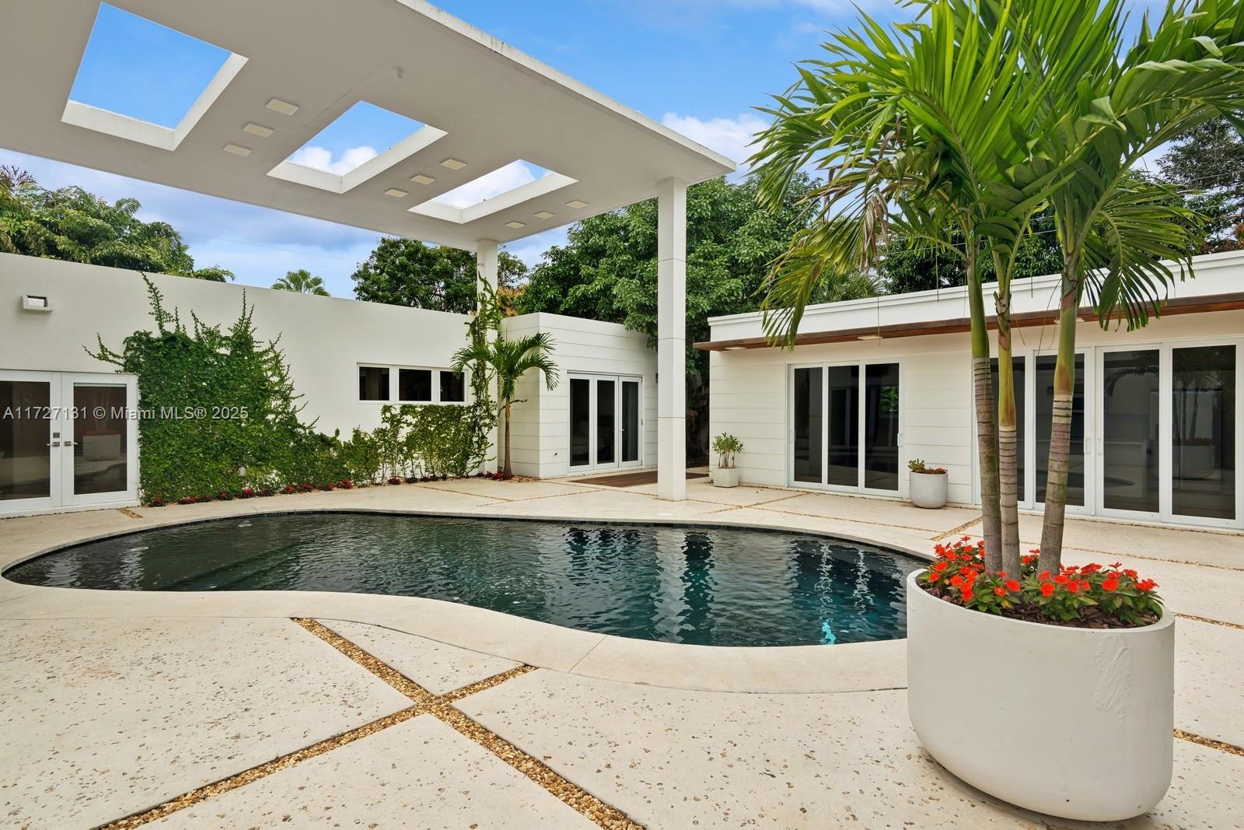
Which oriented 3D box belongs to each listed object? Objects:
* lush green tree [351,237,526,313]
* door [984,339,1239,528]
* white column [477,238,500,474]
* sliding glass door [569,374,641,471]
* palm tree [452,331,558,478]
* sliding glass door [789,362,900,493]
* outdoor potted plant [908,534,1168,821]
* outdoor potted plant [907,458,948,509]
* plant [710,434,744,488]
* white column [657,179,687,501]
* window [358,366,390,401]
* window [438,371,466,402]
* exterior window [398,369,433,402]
[{"bbox_3d":[-6.537,-2.534,20.971,6.200,7.600,6.000,0,1,0],"label":"lush green tree"},{"bbox_3d":[6.669,0.222,8.283,2.954,2.392,0.120,1,1,44],"label":"door"},{"bbox_3d":[-3.145,-1.320,13.680,0.340,5.430,0.340,1,1,41],"label":"white column"},{"bbox_3d":[-0.376,0.185,14.591,0.120,2.330,2.710,1,1,41],"label":"sliding glass door"},{"bbox_3d":[-2.670,-0.234,13.444,2.458,3.382,2.062,0,1,0],"label":"palm tree"},{"bbox_3d":[4.049,0.232,10.832,2.120,2.392,0.120,1,1,44],"label":"sliding glass door"},{"bbox_3d":[1.879,1.110,2.724,0.995,0.995,0.995,0,1,0],"label":"outdoor potted plant"},{"bbox_3d":[4.944,1.087,9.433,0.640,0.760,0.620,1,1,41],"label":"outdoor potted plant"},{"bbox_3d":[2.110,0.895,11.796,0.600,1.070,0.600,1,1,41],"label":"plant"},{"bbox_3d":[0.888,-1.300,10.383,0.373,5.577,0.373,1,1,44],"label":"white column"},{"bbox_3d":[-5.236,-0.666,12.405,0.100,0.734,0.676,1,1,44],"label":"window"},{"bbox_3d":[-3.926,-0.645,13.580,0.100,0.770,0.750,1,1,41],"label":"window"},{"bbox_3d":[-4.598,-0.645,13.062,0.100,0.718,0.775,1,1,44],"label":"exterior window"}]

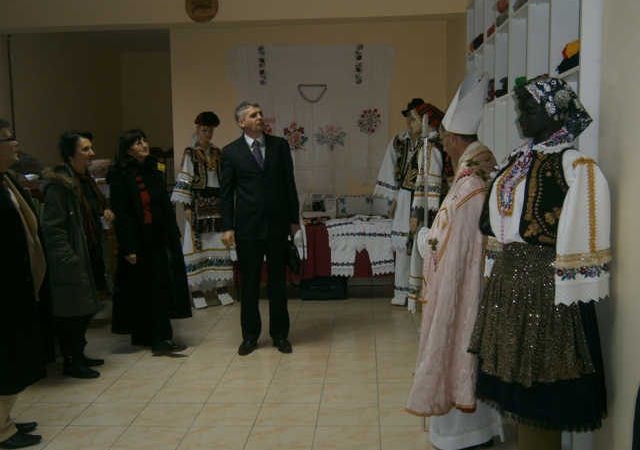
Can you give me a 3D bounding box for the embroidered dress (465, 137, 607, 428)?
[{"bbox_3d":[0.771,0.187,2.356,0.450,0.965,0.540,-3,6,-21],"label":"embroidered dress"}]

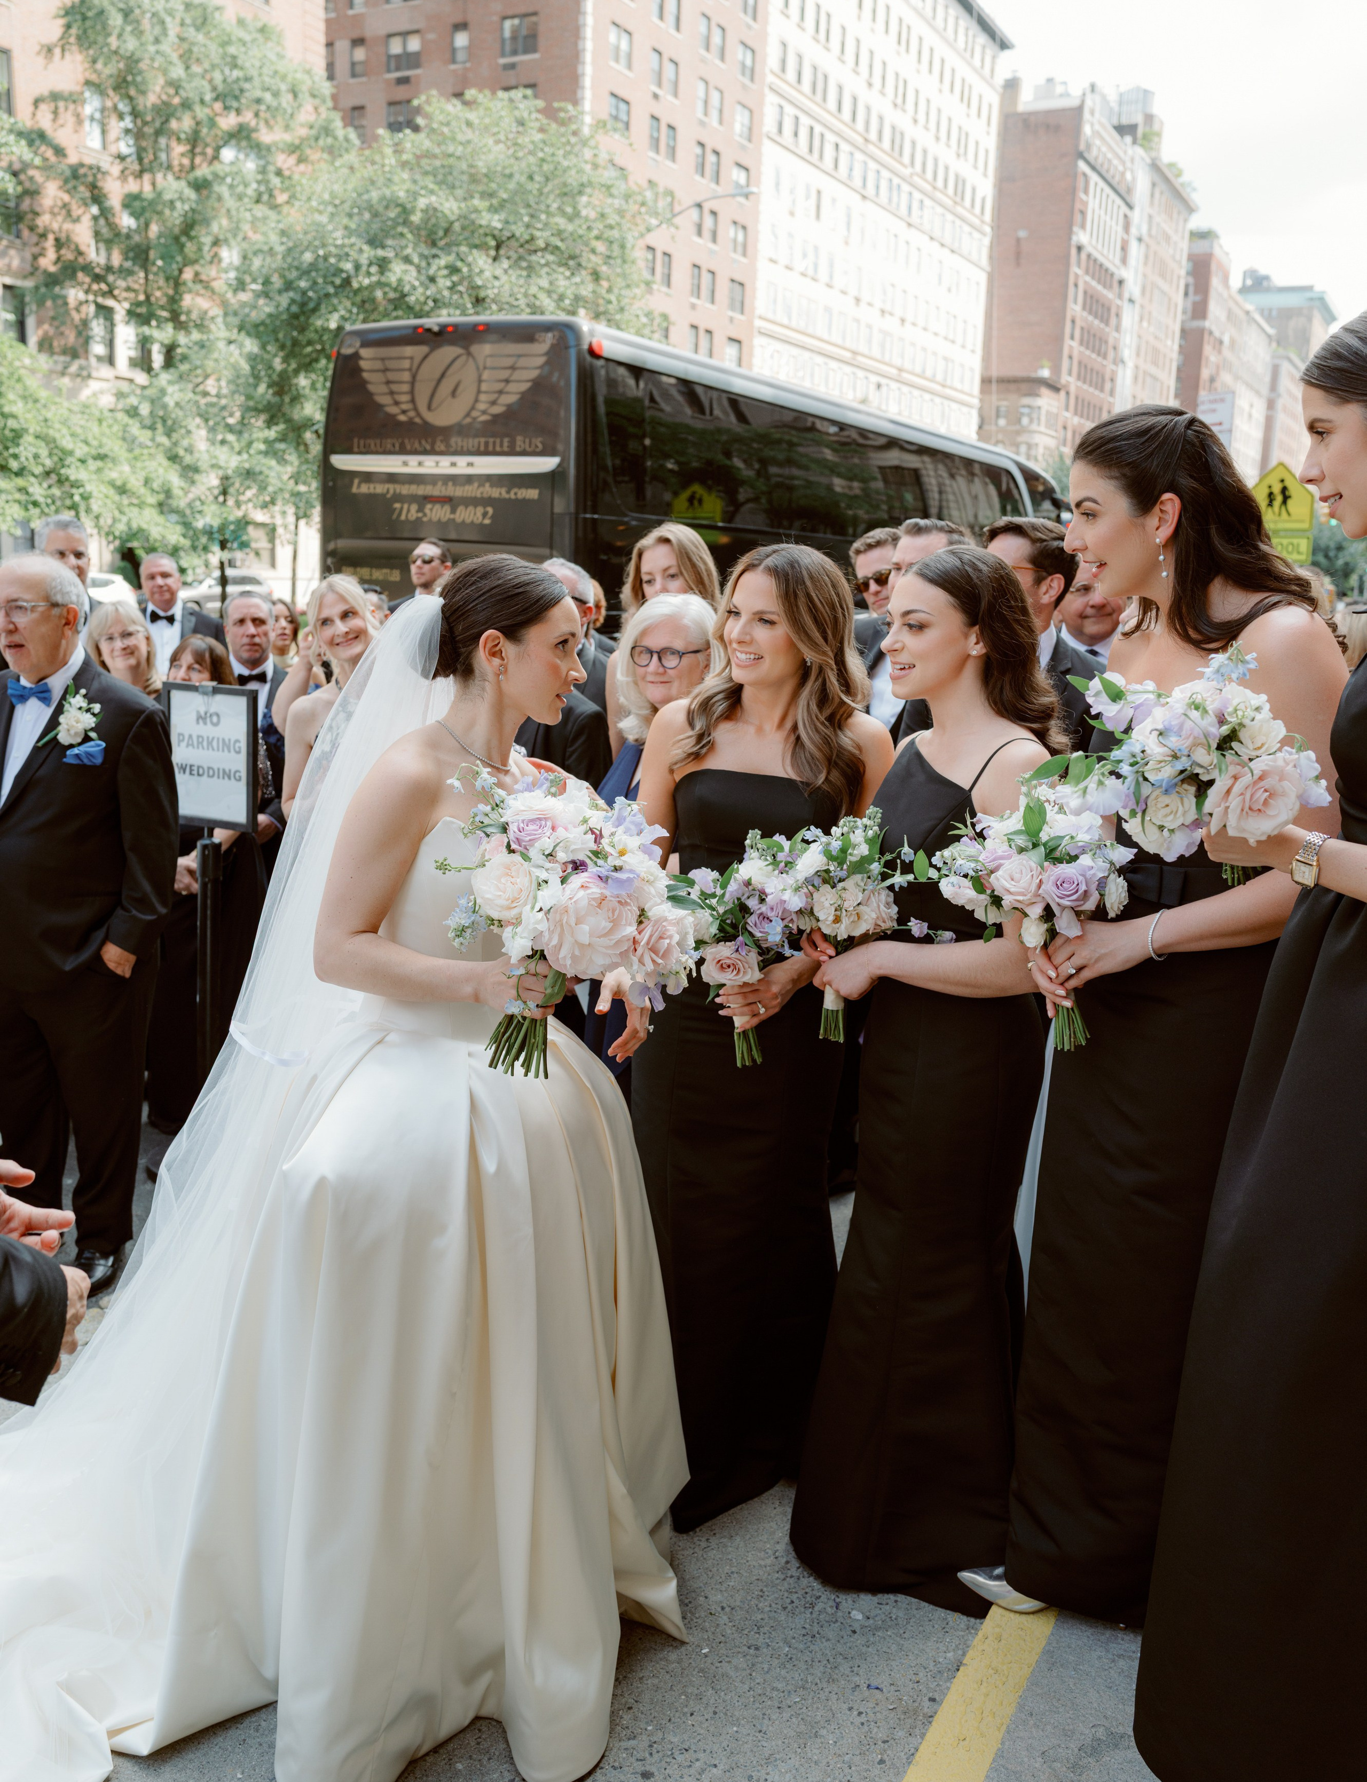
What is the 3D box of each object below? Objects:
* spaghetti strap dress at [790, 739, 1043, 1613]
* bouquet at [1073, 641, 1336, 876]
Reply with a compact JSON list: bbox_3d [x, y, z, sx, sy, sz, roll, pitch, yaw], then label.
[{"bbox_3d":[0.425,0.461,2.649,0.420,1.437,0.450,-8,15,-38],"label":"spaghetti strap dress"},{"bbox_3d":[0.538,-0.127,1.670,0.235,0.270,0.220,15,37,44],"label":"bouquet"}]

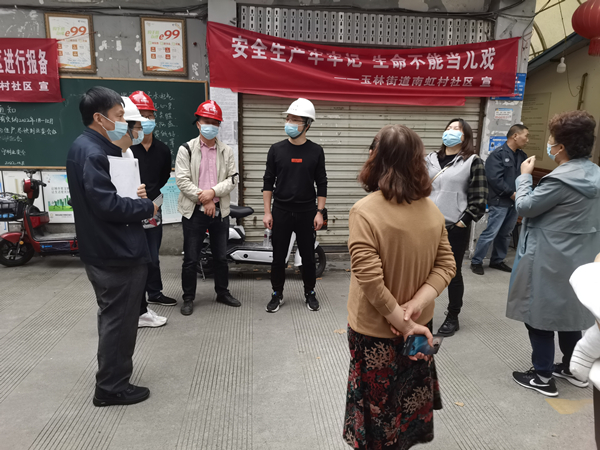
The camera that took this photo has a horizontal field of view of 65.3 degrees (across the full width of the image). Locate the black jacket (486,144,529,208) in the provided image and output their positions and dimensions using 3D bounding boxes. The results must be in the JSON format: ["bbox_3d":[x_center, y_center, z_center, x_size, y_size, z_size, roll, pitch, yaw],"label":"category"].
[{"bbox_3d":[2.320,-0.565,5.232,0.520,0.680,0.330,-6,14,-29],"label":"black jacket"}]

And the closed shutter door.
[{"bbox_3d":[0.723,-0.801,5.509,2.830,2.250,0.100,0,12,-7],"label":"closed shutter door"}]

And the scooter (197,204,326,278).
[{"bbox_3d":[-0.397,0.062,4.828,1.450,1.000,0.600,1,12,-2],"label":"scooter"}]

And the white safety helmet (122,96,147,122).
[{"bbox_3d":[-1.233,-0.833,3.376,0.285,0.165,0.220,-1,12,-11],"label":"white safety helmet"}]

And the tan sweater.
[{"bbox_3d":[0.424,0.161,2.016,0.455,0.640,0.300,2,12,4],"label":"tan sweater"}]

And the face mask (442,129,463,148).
[{"bbox_3d":[1.102,-0.623,3.370,0.150,0.125,0.090,6,-7,23],"label":"face mask"}]

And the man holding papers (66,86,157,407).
[{"bbox_3d":[-1.037,0.137,2.606,0.460,1.750,0.490,-3,13,-17],"label":"man holding papers"}]

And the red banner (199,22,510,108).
[{"bbox_3d":[0.752,-1.762,5.152,3.460,0.750,0.070,0,12,-7],"label":"red banner"}]

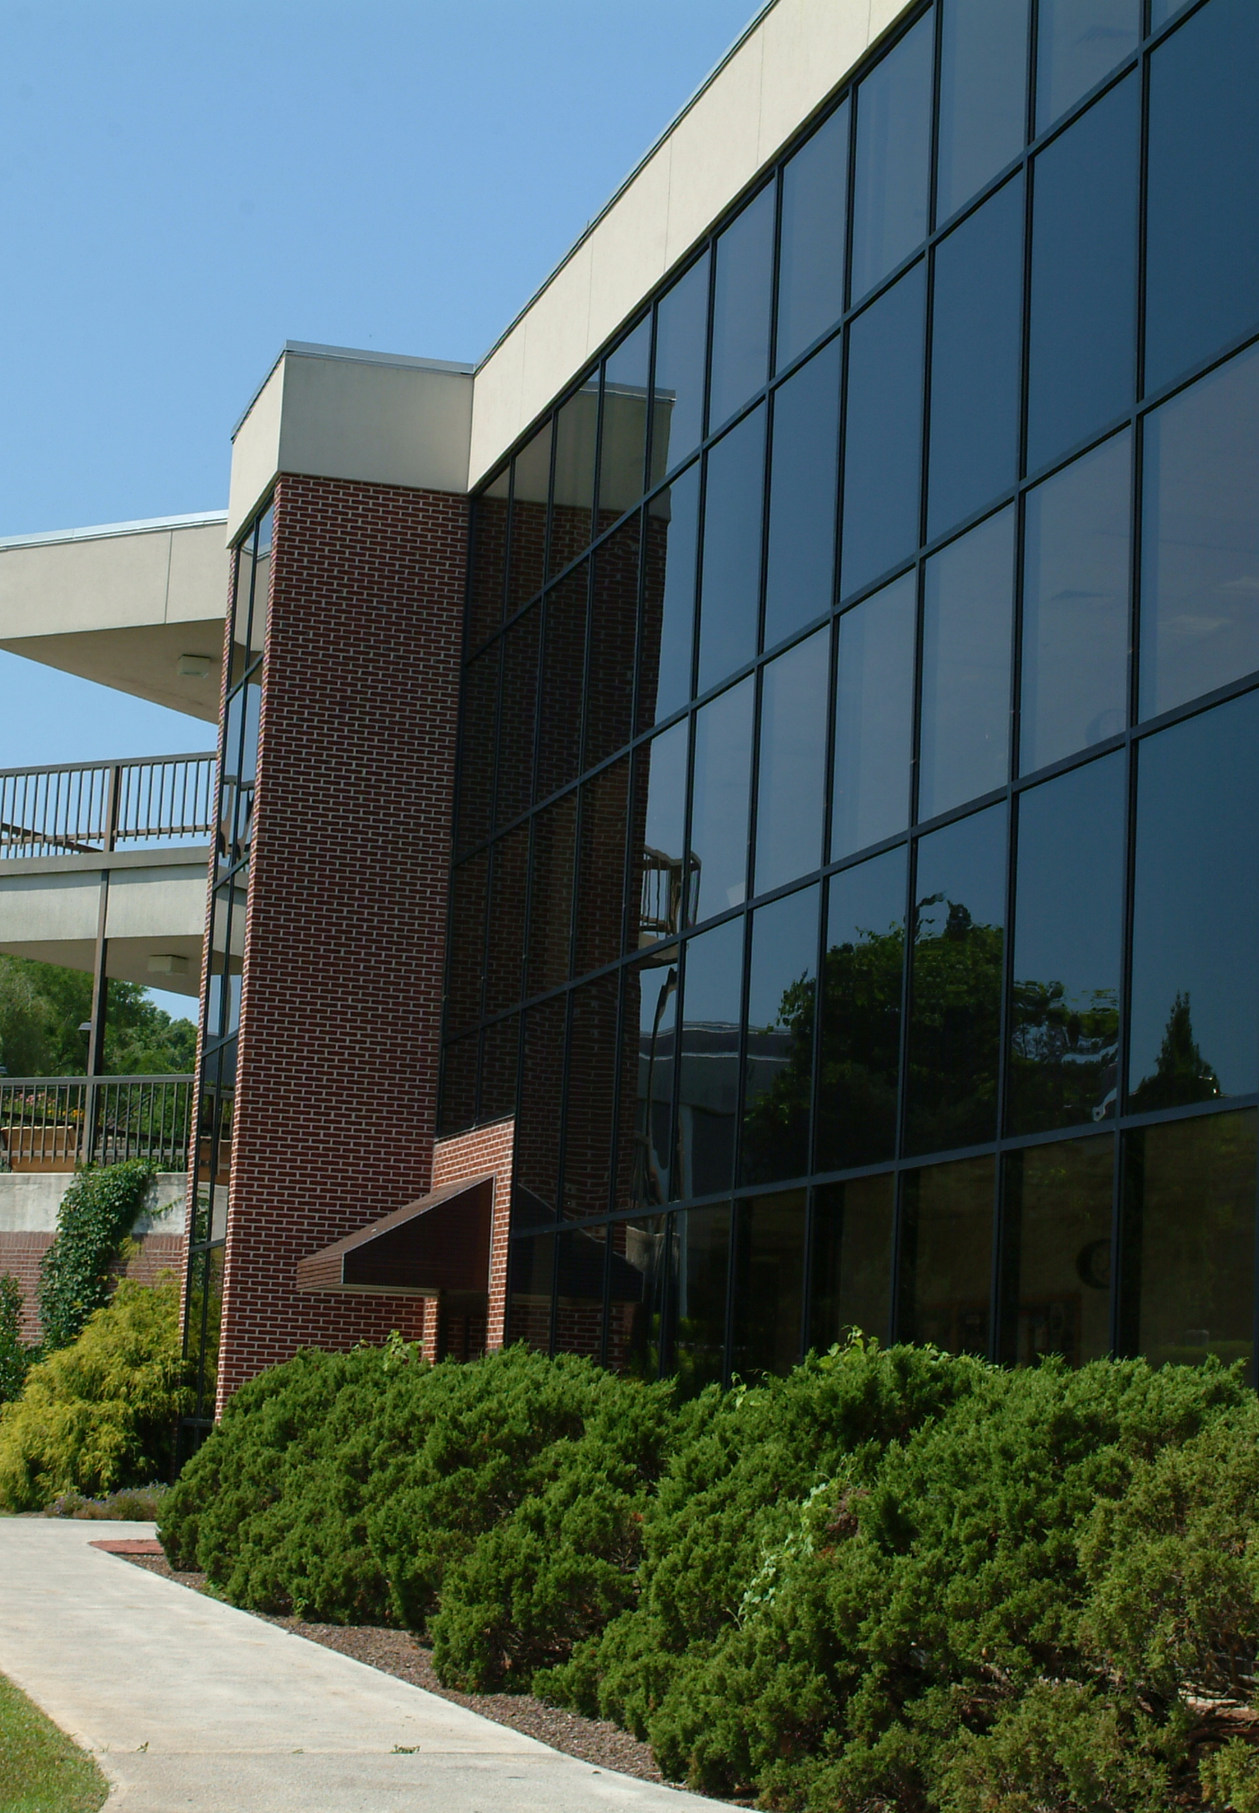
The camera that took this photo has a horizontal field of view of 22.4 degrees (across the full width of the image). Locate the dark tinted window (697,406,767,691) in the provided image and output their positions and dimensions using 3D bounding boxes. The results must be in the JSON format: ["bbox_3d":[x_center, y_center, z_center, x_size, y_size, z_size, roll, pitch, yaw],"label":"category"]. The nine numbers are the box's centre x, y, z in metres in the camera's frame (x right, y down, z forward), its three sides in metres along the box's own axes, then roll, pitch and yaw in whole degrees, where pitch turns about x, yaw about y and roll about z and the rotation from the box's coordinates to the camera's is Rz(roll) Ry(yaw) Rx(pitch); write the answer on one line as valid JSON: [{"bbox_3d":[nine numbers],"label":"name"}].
[{"bbox_3d":[0.787,-2.630,23.491,0.080,1.974,1.460,6,-10,-16],"label":"dark tinted window"}]

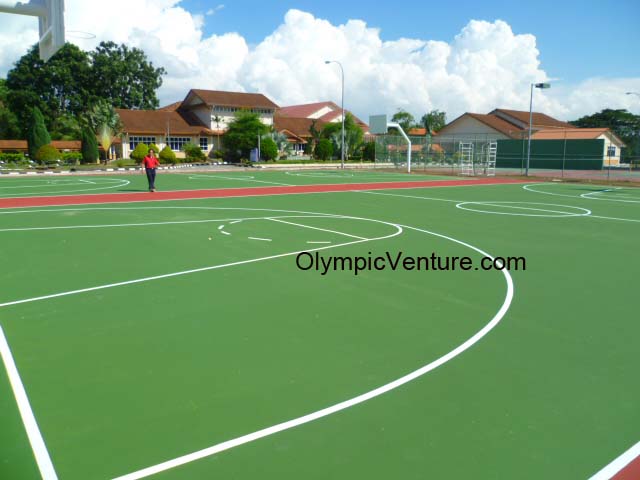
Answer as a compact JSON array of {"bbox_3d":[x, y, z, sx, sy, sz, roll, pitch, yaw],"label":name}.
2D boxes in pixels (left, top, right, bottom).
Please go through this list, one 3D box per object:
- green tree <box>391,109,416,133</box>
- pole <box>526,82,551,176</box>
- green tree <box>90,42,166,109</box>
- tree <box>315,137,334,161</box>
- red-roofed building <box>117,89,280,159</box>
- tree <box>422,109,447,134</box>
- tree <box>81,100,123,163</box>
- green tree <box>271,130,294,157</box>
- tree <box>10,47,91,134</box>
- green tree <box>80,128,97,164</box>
[{"bbox_3d":[12.961,-16.423,80.366,4.350,7.760,4.350,1,10,0],"label":"green tree"},{"bbox_3d":[15.926,-8.026,37.938,1.760,6.590,0.450,-3,10,-22],"label":"pole"},{"bbox_3d":[-28.005,-20.328,75.728,11.410,16.330,11.410,1,10,0],"label":"green tree"},{"bbox_3d":[0.531,-10.643,61.080,2.180,2.620,2.180,1,10,0],"label":"tree"},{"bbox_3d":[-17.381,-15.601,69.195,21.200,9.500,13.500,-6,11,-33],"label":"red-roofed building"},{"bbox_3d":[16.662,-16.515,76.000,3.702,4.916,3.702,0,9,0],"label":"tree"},{"bbox_3d":[-19.363,-9.564,46.088,3.560,5.540,3.200,-3,10,-22],"label":"tree"},{"bbox_3d":[-4.685,-11.561,63.000,2.597,3.356,2.597,0,9,0],"label":"green tree"},{"bbox_3d":[-37.052,-18.903,70.913,11.780,15.030,11.190,-4,11,-27],"label":"tree"},{"bbox_3d":[-24.108,-9.925,54.147,1.880,3.810,1.880,1,10,0],"label":"green tree"}]

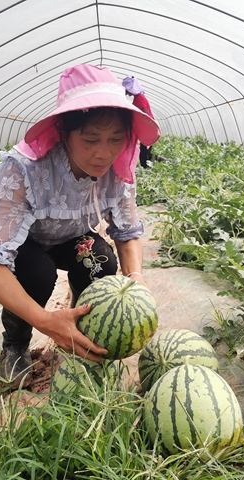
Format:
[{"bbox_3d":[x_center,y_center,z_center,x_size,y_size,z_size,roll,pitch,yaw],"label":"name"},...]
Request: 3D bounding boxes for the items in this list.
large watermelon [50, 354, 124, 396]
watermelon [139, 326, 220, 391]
[{"bbox_3d":[-0.095,0.431,1.372,0.220,0.210,0.220,-4,13,0],"label":"large watermelon"},{"bbox_3d":[0.171,0.388,1.438,0.240,0.230,0.240,-4,13,0],"label":"watermelon"}]

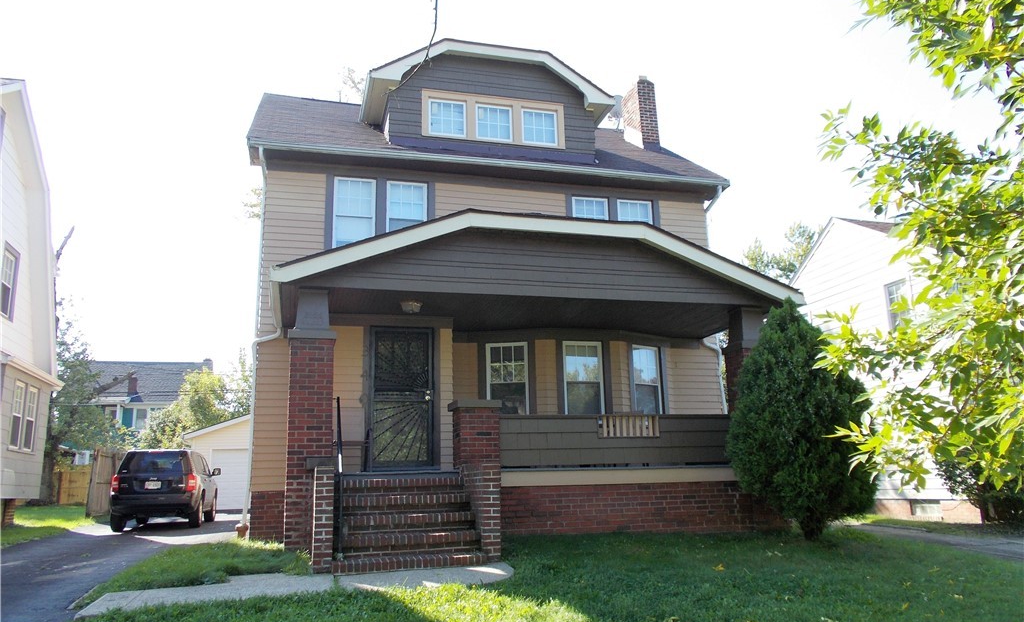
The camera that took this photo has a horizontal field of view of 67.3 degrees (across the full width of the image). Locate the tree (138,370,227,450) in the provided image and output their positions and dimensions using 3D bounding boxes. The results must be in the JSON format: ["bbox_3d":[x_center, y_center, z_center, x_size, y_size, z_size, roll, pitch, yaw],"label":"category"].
[{"bbox_3d":[-14.501,5.492,34.066,3.900,6.100,4.000,2,-14,-16],"label":"tree"}]

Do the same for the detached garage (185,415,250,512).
[{"bbox_3d":[-8.884,5.748,29.301,6.050,3.660,6.200,2,-14,-16],"label":"detached garage"}]

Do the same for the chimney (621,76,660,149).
[{"bbox_3d":[2.713,-3.972,16.349,0.370,1.666,0.900,2,-14,-16],"label":"chimney"}]

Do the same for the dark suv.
[{"bbox_3d":[-7.980,4.167,18.008,1.800,1.670,4.410,2,-12,-14],"label":"dark suv"}]

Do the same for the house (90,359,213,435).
[{"bbox_3d":[-21.759,7.223,45.244,7.100,8.800,9.000,2,-14,-16],"label":"house"}]

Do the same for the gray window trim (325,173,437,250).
[{"bbox_3d":[-2.080,-1.444,12.234,1.784,1.480,0.140,2,-14,-16],"label":"gray window trim"}]

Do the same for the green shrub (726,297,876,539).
[{"bbox_3d":[3.591,1.272,9.619,2.100,2.990,2.000,2,-14,-16],"label":"green shrub"}]

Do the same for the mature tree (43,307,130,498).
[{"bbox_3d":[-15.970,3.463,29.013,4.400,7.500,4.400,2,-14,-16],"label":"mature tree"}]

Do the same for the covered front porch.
[{"bbox_3d":[0.470,1.027,10.492,7.250,4.290,3.500,2,-14,-16],"label":"covered front porch"}]

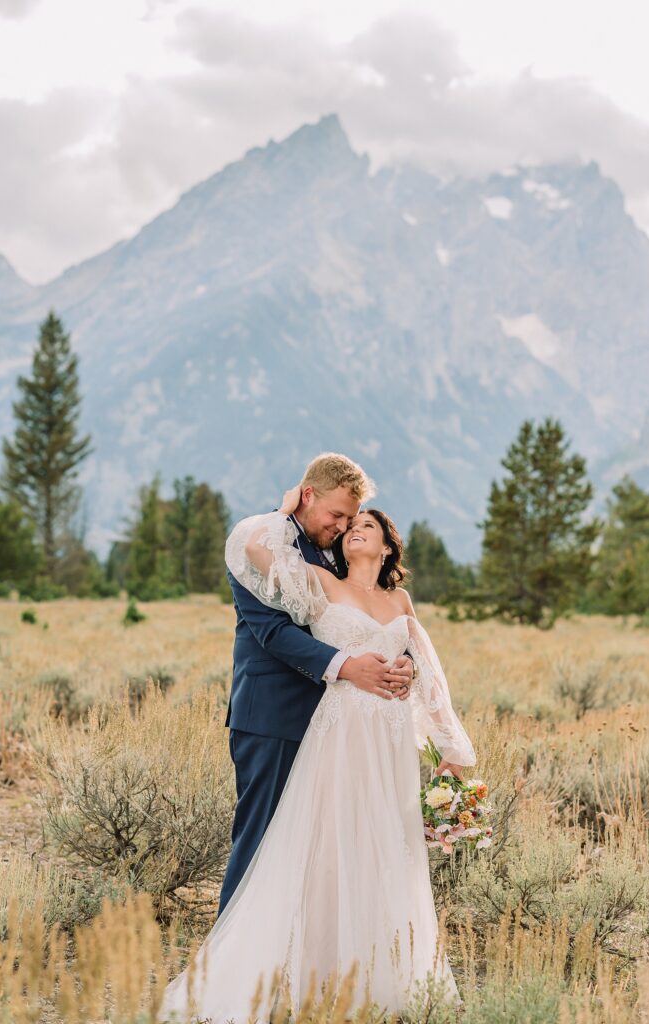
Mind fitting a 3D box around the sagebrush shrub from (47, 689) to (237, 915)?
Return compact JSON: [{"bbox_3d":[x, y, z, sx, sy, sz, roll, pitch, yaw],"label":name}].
[{"bbox_3d":[-0.665,1.125,9.400,0.900,0.900,0.850,0,-2,0],"label":"sagebrush shrub"}]

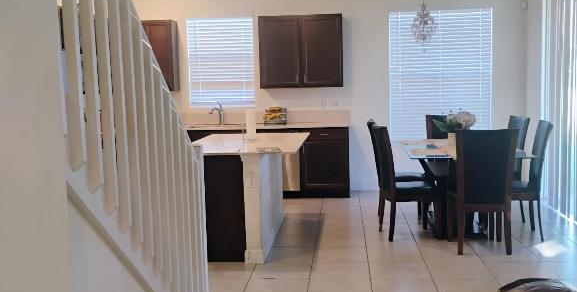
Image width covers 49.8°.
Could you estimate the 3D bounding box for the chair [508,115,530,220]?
[{"bbox_3d":[2.188,0.231,6.559,0.530,1.065,0.495,-1,6,3],"label":"chair"}]

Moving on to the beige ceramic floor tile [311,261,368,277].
[{"bbox_3d":[0.409,0.981,4.896,0.455,0.010,0.452,-1,6,5],"label":"beige ceramic floor tile"}]

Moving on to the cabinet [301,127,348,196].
[{"bbox_3d":[0.477,0.210,7.977,0.610,0.885,0.600,-1,6,5],"label":"cabinet"}]

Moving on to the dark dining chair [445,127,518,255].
[{"bbox_3d":[1.667,0.365,5.404,0.495,1.065,0.530,-1,6,5],"label":"dark dining chair"}]

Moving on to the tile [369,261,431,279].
[{"bbox_3d":[0.867,0.977,4.870,0.455,0.010,0.450,-1,6,5],"label":"tile"}]

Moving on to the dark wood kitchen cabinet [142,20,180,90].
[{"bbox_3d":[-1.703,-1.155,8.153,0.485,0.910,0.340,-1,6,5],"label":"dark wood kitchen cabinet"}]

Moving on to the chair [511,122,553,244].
[{"bbox_3d":[2.143,0.308,5.837,0.530,1.065,0.495,0,6,11],"label":"chair"}]

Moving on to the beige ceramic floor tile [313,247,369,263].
[{"bbox_3d":[0.448,0.933,5.337,0.455,0.010,0.452,-1,6,5],"label":"beige ceramic floor tile"}]

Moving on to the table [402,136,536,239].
[{"bbox_3d":[1.752,0.400,6.470,1.110,0.770,1.680,-1,6,5],"label":"table"}]

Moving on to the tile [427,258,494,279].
[{"bbox_3d":[1.319,0.965,4.804,0.453,0.010,0.445,-1,6,5],"label":"tile"}]

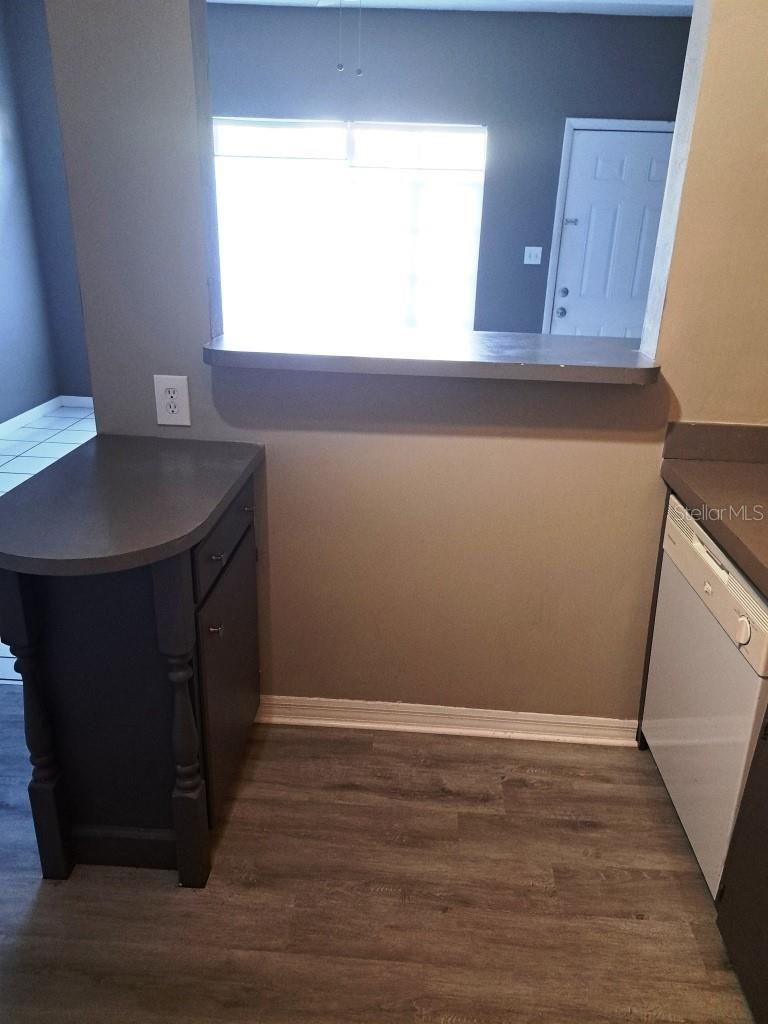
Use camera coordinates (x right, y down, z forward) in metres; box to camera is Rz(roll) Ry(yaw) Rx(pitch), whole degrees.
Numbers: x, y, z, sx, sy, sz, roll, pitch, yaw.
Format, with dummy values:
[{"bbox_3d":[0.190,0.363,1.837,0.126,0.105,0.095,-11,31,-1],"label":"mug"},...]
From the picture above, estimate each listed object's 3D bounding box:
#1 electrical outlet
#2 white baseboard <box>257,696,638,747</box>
[{"bbox_3d":[-0.566,-0.298,1.903,0.089,0.132,0.010,3,21,3],"label":"electrical outlet"},{"bbox_3d":[0.185,0.651,2.205,1.199,0.086,0.020,3,21,3],"label":"white baseboard"}]

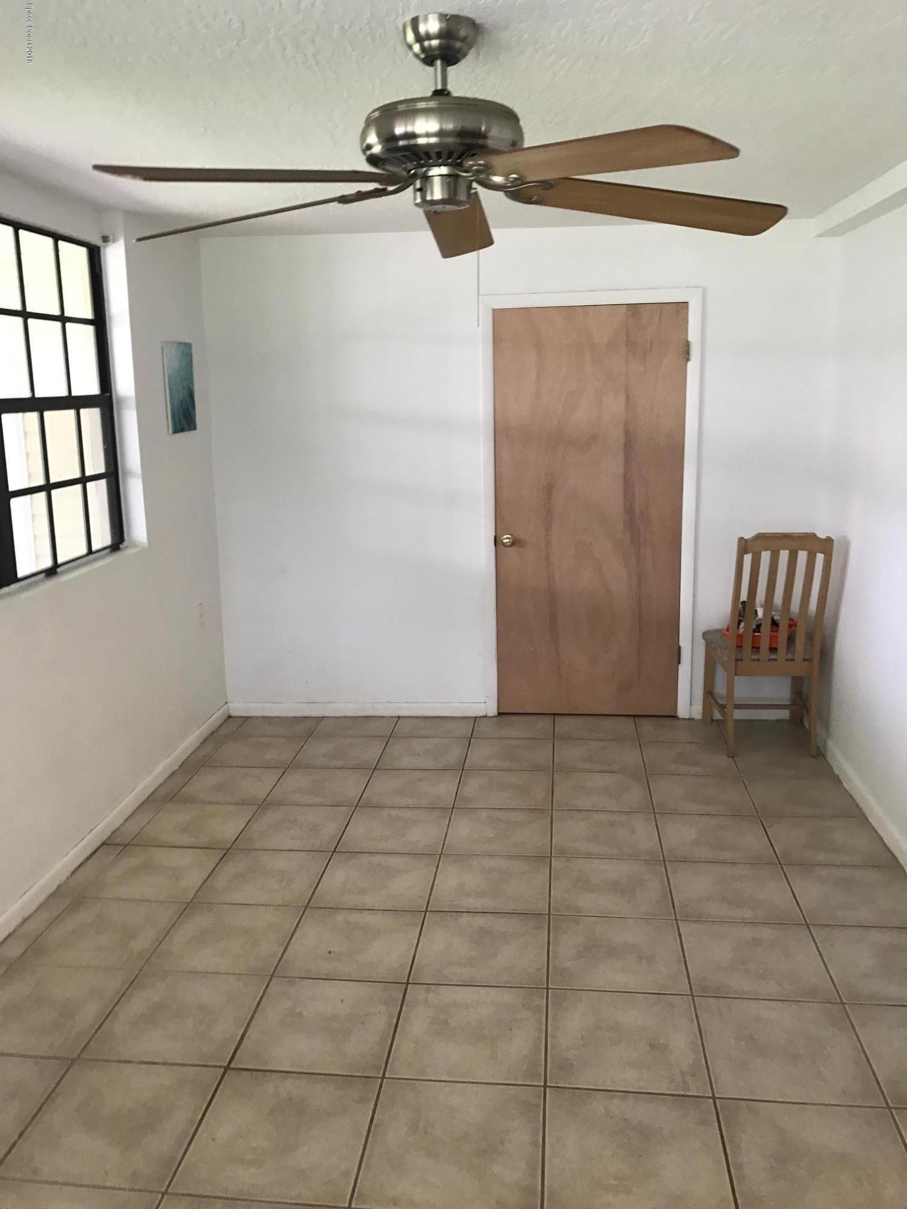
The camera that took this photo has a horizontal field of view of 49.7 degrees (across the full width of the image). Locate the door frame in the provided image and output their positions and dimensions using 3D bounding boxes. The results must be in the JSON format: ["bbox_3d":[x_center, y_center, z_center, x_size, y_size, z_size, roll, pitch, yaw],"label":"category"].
[{"bbox_3d":[0.676,-0.454,4.900,1.049,2.120,0.113,0,12,6],"label":"door frame"}]

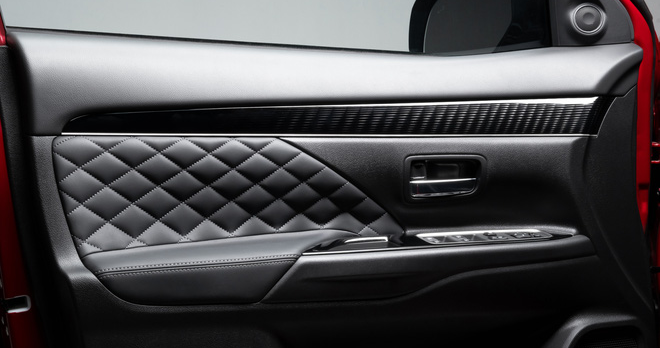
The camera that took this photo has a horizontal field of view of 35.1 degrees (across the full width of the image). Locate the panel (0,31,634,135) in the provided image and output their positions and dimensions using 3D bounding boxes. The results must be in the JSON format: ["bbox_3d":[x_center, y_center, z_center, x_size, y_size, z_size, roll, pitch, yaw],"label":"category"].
[{"bbox_3d":[0.042,-0.125,1.508,0.965,0.138,0.115,-1,10,-23],"label":"panel"}]

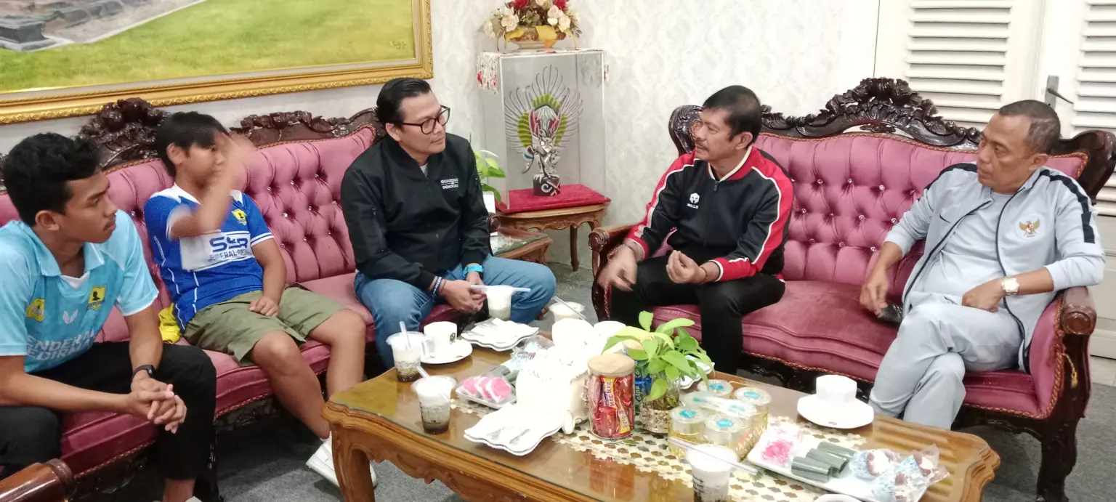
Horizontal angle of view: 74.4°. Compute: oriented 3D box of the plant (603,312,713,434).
[{"bbox_3d":[0.207,0.252,1.507,0.225,0.250,0.190,1,17,7],"label":"plant"}]

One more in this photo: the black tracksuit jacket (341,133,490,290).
[{"bbox_3d":[-0.488,-0.133,2.520,0.510,0.560,0.400,-15,21,-37],"label":"black tracksuit jacket"}]

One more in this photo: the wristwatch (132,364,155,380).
[{"bbox_3d":[-0.925,0.271,1.640,0.055,0.056,0.024,-25,46,25],"label":"wristwatch"}]

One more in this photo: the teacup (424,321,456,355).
[{"bbox_3d":[-0.310,0.231,1.913,0.087,0.058,0.107,10,20,34],"label":"teacup"}]

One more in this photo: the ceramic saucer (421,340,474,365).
[{"bbox_3d":[-0.302,0.264,1.912,0.160,0.024,0.160,-4,17,-8],"label":"ceramic saucer"}]

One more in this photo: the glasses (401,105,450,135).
[{"bbox_3d":[-0.432,-0.424,2.372,0.140,0.045,0.140,12,35,38],"label":"glasses"}]

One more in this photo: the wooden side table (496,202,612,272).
[{"bbox_3d":[-0.079,-0.047,3.951,0.580,0.470,0.440,-7,17,-17],"label":"wooden side table"}]

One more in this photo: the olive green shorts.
[{"bbox_3d":[-0.999,0.181,2.469,0.430,0.210,0.430,8,19,30],"label":"olive green shorts"}]

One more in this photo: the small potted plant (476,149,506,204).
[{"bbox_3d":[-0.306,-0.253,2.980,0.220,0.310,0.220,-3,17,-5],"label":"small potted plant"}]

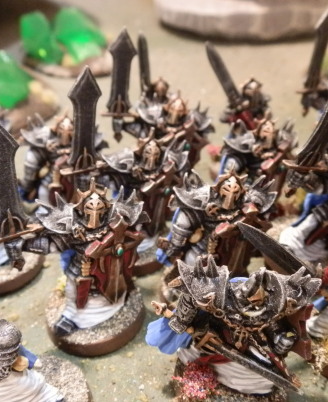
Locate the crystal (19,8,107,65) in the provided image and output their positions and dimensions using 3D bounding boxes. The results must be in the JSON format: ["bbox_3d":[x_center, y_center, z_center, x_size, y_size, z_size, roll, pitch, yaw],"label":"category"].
[{"bbox_3d":[-0.082,-0.137,0.356,0.070,0.042,0.034,-3,33,0],"label":"crystal"}]

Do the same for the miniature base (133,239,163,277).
[{"bbox_3d":[-0.011,0.015,0.156,0.030,0.005,0.030,-3,33,0],"label":"miniature base"}]

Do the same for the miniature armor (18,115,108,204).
[{"bbox_3d":[-0.037,-0.011,0.161,0.034,0.047,0.031,-6,33,-5],"label":"miniature armor"}]

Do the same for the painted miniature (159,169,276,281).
[{"bbox_3d":[0.015,0.009,0.124,0.033,0.047,0.031,-2,33,2],"label":"painted miniature"}]

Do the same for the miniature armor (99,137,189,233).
[{"bbox_3d":[-0.005,-0.004,0.140,0.028,0.037,0.022,-5,33,-3],"label":"miniature armor"}]

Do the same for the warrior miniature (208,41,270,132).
[{"bbox_3d":[0.034,-0.035,0.178,0.035,0.061,0.032,3,33,10],"label":"warrior miniature"}]

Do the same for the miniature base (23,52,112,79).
[{"bbox_3d":[-0.078,-0.121,0.372,0.080,0.008,0.076,-3,33,0],"label":"miniature base"}]

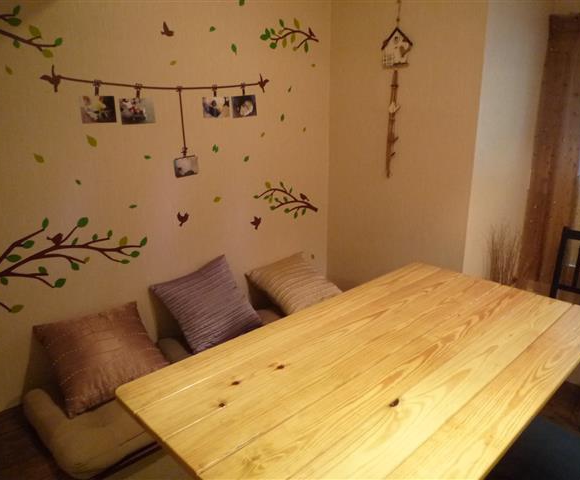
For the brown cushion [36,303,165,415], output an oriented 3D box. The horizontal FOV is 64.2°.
[{"bbox_3d":[-0.747,0.454,1.889,0.425,0.140,0.410,-13,51,-41],"label":"brown cushion"}]

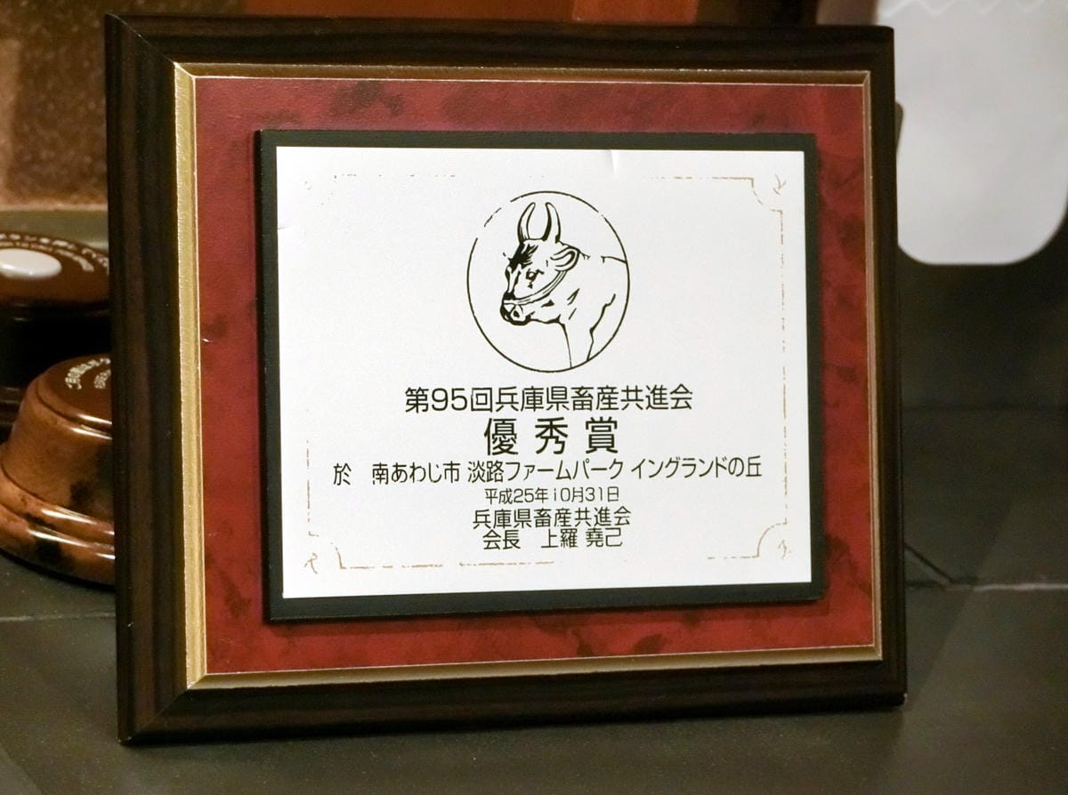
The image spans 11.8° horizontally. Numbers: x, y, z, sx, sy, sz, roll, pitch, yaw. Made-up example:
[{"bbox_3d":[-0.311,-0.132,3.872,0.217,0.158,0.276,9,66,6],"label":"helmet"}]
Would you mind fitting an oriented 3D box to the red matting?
[{"bbox_3d":[0.003,-0.008,1.577,0.225,0.177,0.008,-1,0,-25],"label":"red matting"}]

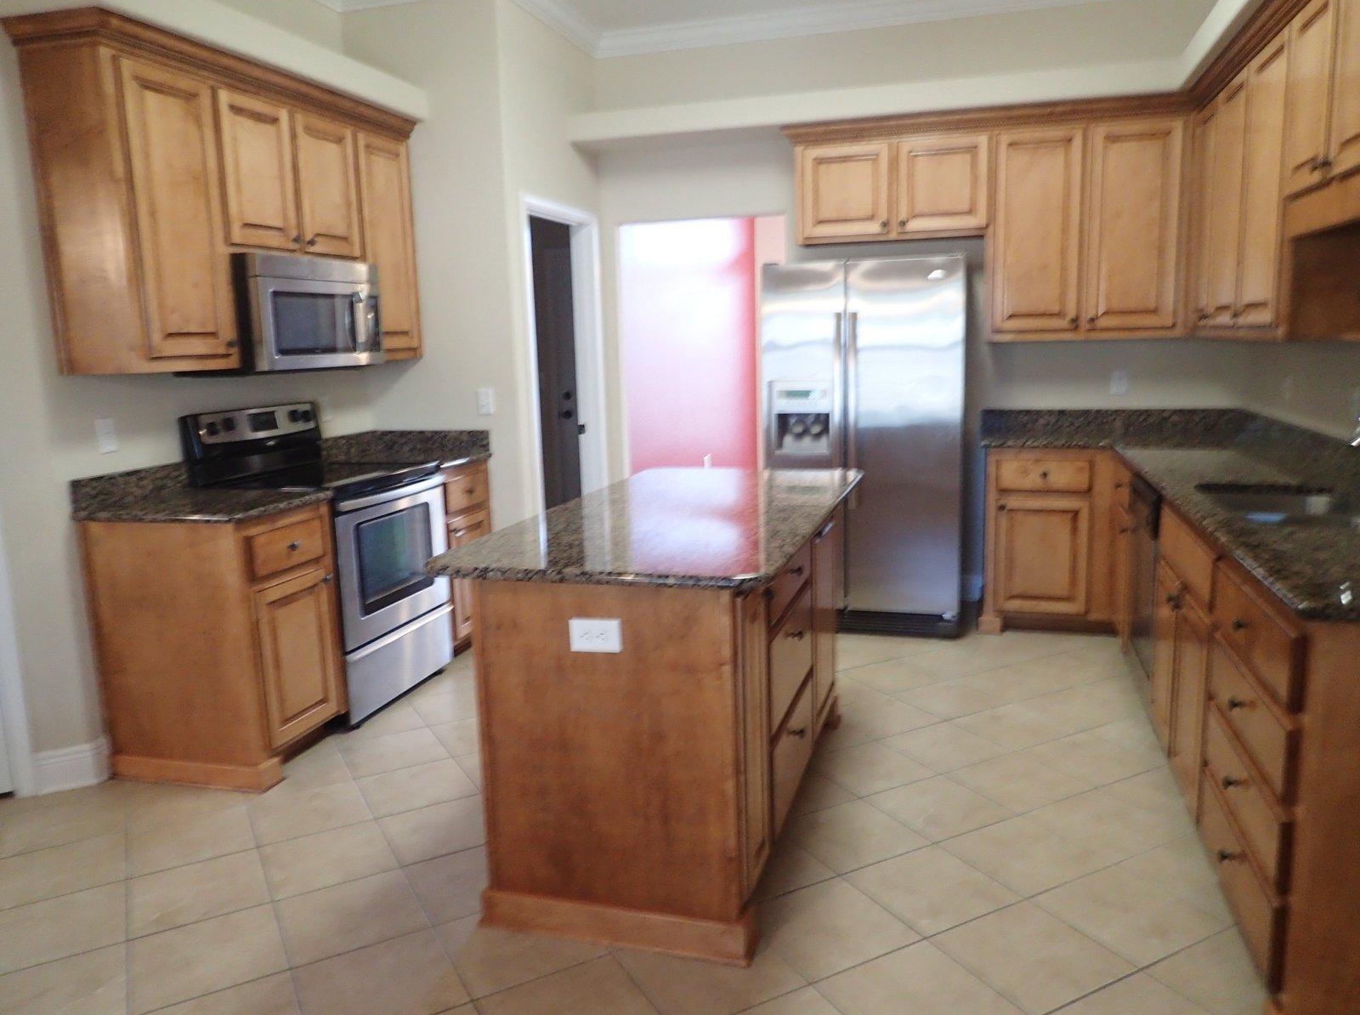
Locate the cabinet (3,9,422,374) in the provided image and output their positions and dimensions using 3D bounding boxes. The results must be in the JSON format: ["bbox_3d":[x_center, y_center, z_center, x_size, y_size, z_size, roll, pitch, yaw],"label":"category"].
[{"bbox_3d":[-1.583,-1.065,3.727,0.380,1.050,1.680,1,10,17],"label":"cabinet"}]

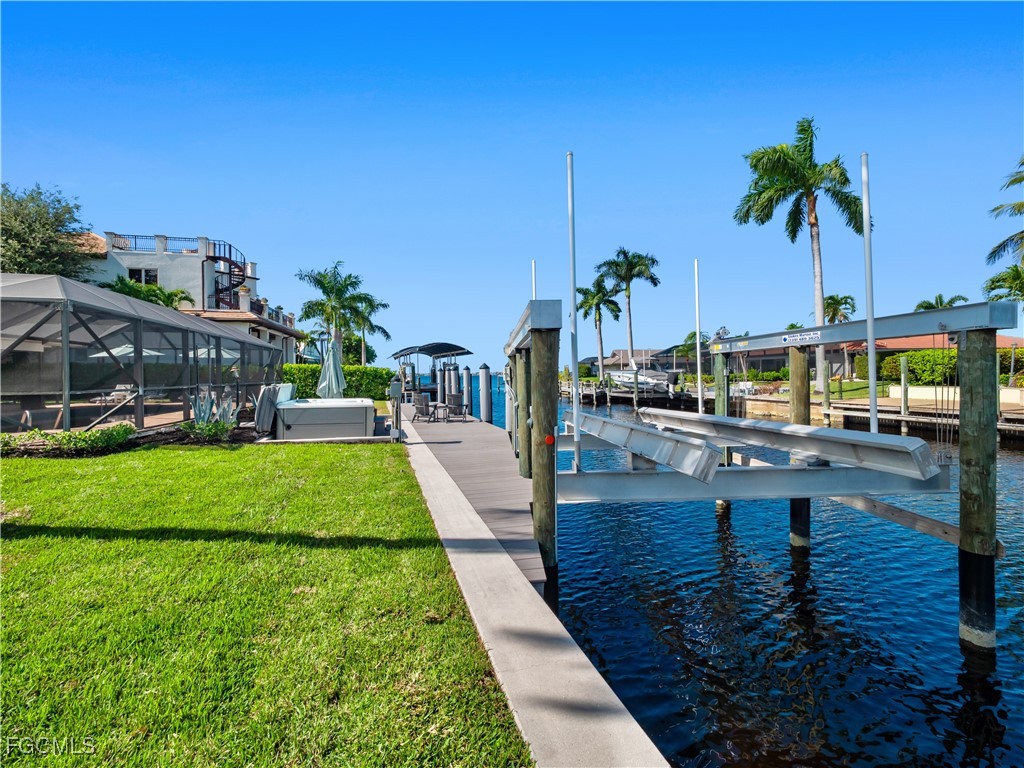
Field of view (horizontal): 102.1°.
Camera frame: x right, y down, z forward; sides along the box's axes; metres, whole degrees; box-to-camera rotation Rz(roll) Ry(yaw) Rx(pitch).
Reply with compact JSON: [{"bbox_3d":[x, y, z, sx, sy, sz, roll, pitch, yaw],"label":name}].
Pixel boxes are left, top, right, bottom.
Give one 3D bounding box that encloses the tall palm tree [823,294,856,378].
[{"bbox_3d":[23.500,-3.401,29.933,3.000,6.200,3.000,1,2,38],"label":"tall palm tree"}]

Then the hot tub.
[{"bbox_3d":[-4.635,0.892,10.722,2.100,0.820,2.150,0,1,-18],"label":"hot tub"}]

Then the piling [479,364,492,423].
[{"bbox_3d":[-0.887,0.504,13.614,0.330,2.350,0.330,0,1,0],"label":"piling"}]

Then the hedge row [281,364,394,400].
[{"bbox_3d":[-9.400,-0.010,22.600,6.000,1.900,1.300,0,1,-18],"label":"hedge row"}]

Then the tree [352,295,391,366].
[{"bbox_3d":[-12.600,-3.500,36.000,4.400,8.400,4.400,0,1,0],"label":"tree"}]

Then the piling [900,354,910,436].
[{"bbox_3d":[16.970,0.530,17.850,0.240,3.380,0.240,0,1,-18],"label":"piling"}]

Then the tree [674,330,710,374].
[{"bbox_3d":[19.950,-3.170,46.000,3.800,5.500,3.800,0,1,0],"label":"tree"}]

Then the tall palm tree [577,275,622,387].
[{"bbox_3d":[10.100,-6.150,48.000,5.300,12.600,5.300,0,1,0],"label":"tall palm tree"}]

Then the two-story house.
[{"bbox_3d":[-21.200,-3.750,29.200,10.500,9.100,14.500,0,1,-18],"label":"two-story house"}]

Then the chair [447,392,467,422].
[{"bbox_3d":[-1.670,0.710,12.600,0.720,0.880,0.800,0,1,0],"label":"chair"}]

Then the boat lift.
[{"bbox_3d":[2.205,0.782,5.943,4.400,3.130,4.500,0,1,-3],"label":"boat lift"}]

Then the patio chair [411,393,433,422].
[{"bbox_3d":[-2.700,0.710,12.600,0.720,0.880,0.800,0,1,8],"label":"patio chair"}]

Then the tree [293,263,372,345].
[{"bbox_3d":[-15.900,-5.303,36.893,6.300,11.100,6.300,-1,1,-23],"label":"tree"}]

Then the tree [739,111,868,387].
[{"bbox_3d":[16.600,-7.470,23.843,6.800,16.000,6.800,1,1,34],"label":"tree"}]

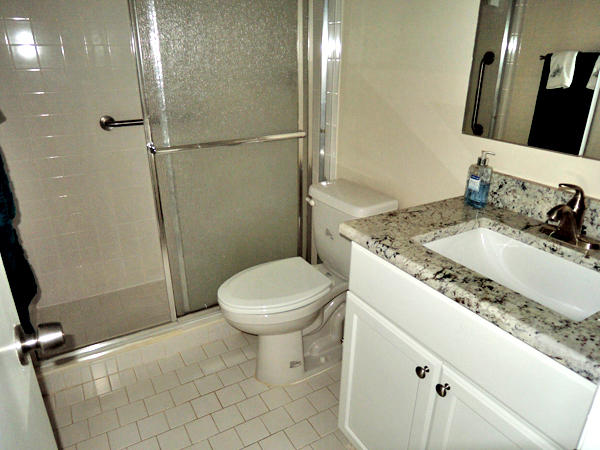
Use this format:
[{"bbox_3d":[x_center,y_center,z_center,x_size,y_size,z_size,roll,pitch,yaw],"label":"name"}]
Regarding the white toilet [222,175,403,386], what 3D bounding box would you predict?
[{"bbox_3d":[-0.013,0.276,1.849,0.735,0.790,0.410,-12,24,-28],"label":"white toilet"}]

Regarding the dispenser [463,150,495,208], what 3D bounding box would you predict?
[{"bbox_3d":[0.544,-0.136,1.254,0.051,0.170,0.066,-12,24,-28],"label":"dispenser"}]

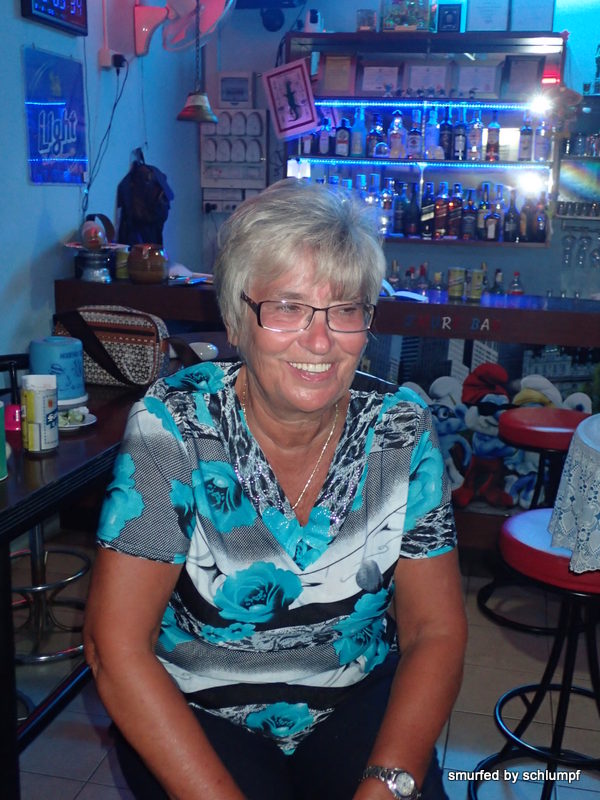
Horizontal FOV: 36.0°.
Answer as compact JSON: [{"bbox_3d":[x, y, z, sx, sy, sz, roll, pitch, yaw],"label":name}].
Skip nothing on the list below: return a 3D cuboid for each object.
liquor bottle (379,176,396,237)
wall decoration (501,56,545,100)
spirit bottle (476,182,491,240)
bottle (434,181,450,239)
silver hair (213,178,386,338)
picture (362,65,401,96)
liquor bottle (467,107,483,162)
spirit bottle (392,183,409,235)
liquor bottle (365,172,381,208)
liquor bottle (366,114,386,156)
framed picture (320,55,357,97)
[{"bbox_3d":[0.509,-1.119,5.359,0.076,0.321,0.076,3,15,10],"label":"liquor bottle"},{"bbox_3d":[1.181,-1.698,4.892,0.207,0.230,0.020,4,8,12],"label":"wall decoration"},{"bbox_3d":[1.052,-1.078,5.265,0.072,0.313,0.072,3,15,10],"label":"spirit bottle"},{"bbox_3d":[0.783,-1.036,5.079,0.075,0.308,0.075,3,13,9],"label":"bottle"},{"bbox_3d":[-0.001,-0.165,1.070,0.190,0.190,0.215,-3,14,-20],"label":"silver hair"},{"bbox_3d":[0.434,-1.734,5.020,0.240,0.195,0.022,4,8,12],"label":"picture"},{"bbox_3d":[0.924,-1.403,4.898,0.077,0.260,0.077,4,14,12],"label":"liquor bottle"},{"bbox_3d":[0.559,-1.060,5.144,0.076,0.290,0.076,3,13,9],"label":"spirit bottle"},{"bbox_3d":[0.405,-1.074,5.099,0.080,0.340,0.080,4,14,12],"label":"liquor bottle"},{"bbox_3d":[0.404,-1.414,4.951,0.090,0.235,0.082,4,13,12],"label":"liquor bottle"},{"bbox_3d":[0.216,-1.820,5.185,0.196,0.230,0.025,3,13,9],"label":"framed picture"}]

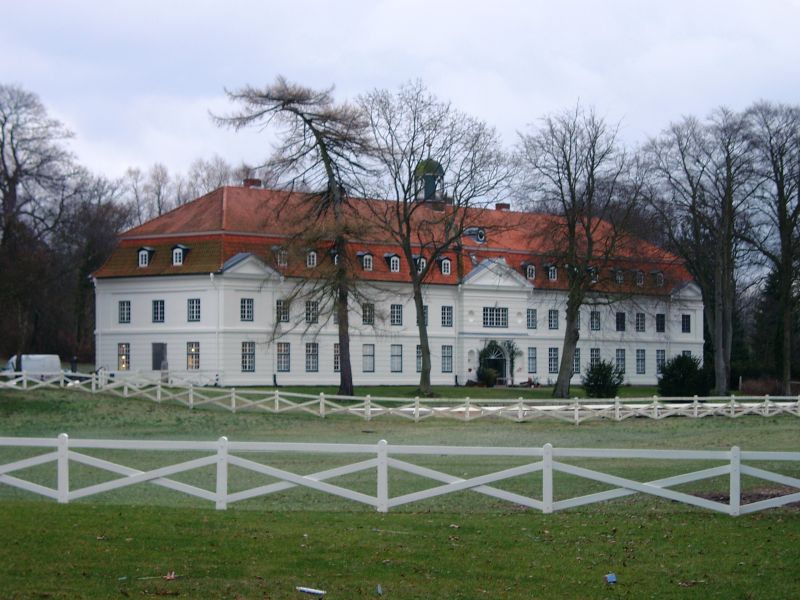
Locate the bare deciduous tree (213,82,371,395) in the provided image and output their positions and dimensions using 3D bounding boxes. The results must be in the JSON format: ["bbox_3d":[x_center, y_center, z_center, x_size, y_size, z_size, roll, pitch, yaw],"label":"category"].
[{"bbox_3d":[-7.320,-4.360,154.000,10.850,21.980,9.600,0,-2,0],"label":"bare deciduous tree"}]

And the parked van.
[{"bbox_3d":[-28.690,5.350,175.000,4.750,2.100,1.950,0,-2,-13],"label":"parked van"}]

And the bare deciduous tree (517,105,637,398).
[{"bbox_3d":[12.360,-3.400,157.000,8.400,20.590,8.800,0,-2,0],"label":"bare deciduous tree"}]

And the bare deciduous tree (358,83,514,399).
[{"bbox_3d":[2.490,-4.380,157.000,10.510,21.990,10.300,0,-2,0],"label":"bare deciduous tree"}]

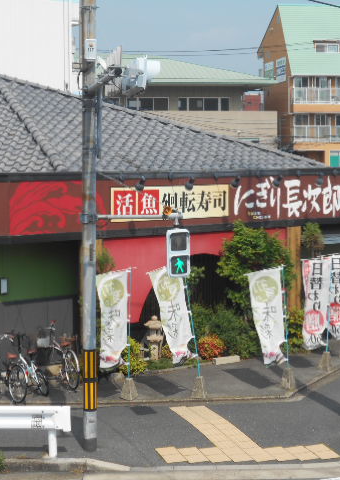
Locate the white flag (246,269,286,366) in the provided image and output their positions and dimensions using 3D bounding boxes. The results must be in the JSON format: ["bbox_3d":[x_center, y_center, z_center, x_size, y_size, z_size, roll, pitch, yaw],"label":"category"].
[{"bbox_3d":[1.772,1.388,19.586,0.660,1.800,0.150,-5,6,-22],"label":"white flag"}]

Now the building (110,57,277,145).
[{"bbox_3d":[-0.735,-6.553,65.171,13.500,9.600,11.000,0,6,-2],"label":"building"}]

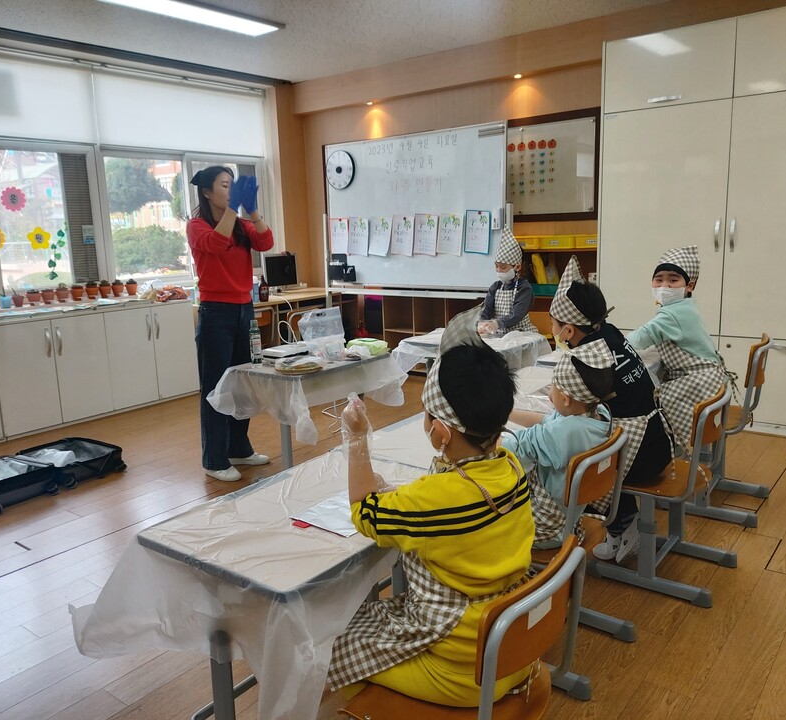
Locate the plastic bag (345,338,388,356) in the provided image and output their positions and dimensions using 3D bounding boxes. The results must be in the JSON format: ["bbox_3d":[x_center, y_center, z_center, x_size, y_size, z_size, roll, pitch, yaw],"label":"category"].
[{"bbox_3d":[-0.141,-0.077,3.797,0.200,0.070,0.140,7,14,38],"label":"plastic bag"}]

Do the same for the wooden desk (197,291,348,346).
[{"bbox_3d":[-1.075,-0.213,6.306,0.730,0.721,1.280,7,14,38],"label":"wooden desk"}]

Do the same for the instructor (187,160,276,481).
[{"bbox_3d":[-0.842,-0.187,3.727,0.430,1.630,0.440,4,12,27],"label":"instructor"}]

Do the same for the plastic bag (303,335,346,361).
[{"bbox_3d":[-0.348,-0.064,3.534,0.200,0.130,0.140,-11,14,-40],"label":"plastic bag"}]

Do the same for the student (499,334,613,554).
[{"bbox_3d":[0.389,0.378,1.976,0.460,0.920,0.370,8,15,43],"label":"student"}]

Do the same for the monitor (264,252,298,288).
[{"bbox_3d":[-1.067,-0.821,6.576,0.370,0.360,0.170,-10,13,-35],"label":"monitor"}]

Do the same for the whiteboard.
[{"bbox_3d":[0.118,-1.201,5.626,1.800,1.200,0.050,7,14,38],"label":"whiteboard"}]

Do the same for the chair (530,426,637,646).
[{"bbox_3d":[0.476,0.545,2.123,0.460,0.714,0.390,7,14,38],"label":"chair"}]

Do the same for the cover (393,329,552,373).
[{"bbox_3d":[0.433,-0.035,4.072,0.720,0.210,0.560,7,14,38],"label":"cover"}]

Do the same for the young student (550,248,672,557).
[{"bbox_3d":[0.759,0.187,2.509,0.380,1.090,0.550,-11,14,-40],"label":"young student"}]

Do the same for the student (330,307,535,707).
[{"bbox_3d":[0.060,0.434,1.343,0.380,1.050,0.480,-11,14,-40],"label":"student"}]

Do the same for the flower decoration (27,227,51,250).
[{"bbox_3d":[-2.598,-0.893,5.096,0.010,0.170,0.177,7,14,37],"label":"flower decoration"}]

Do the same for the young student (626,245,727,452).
[{"bbox_3d":[1.301,0.064,3.232,0.480,1.180,0.380,2,12,18],"label":"young student"}]

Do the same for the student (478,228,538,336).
[{"bbox_3d":[0.627,-0.117,3.857,0.360,1.170,0.450,7,14,39],"label":"student"}]

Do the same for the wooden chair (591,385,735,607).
[{"bbox_3d":[0.939,0.423,2.417,0.415,0.660,0.385,7,14,37],"label":"wooden chair"}]

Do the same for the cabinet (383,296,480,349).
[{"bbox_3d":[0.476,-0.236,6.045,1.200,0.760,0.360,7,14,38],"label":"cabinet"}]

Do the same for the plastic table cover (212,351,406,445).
[{"bbox_3d":[-0.416,0.135,3.675,0.660,0.300,0.900,7,14,38],"label":"plastic table cover"}]

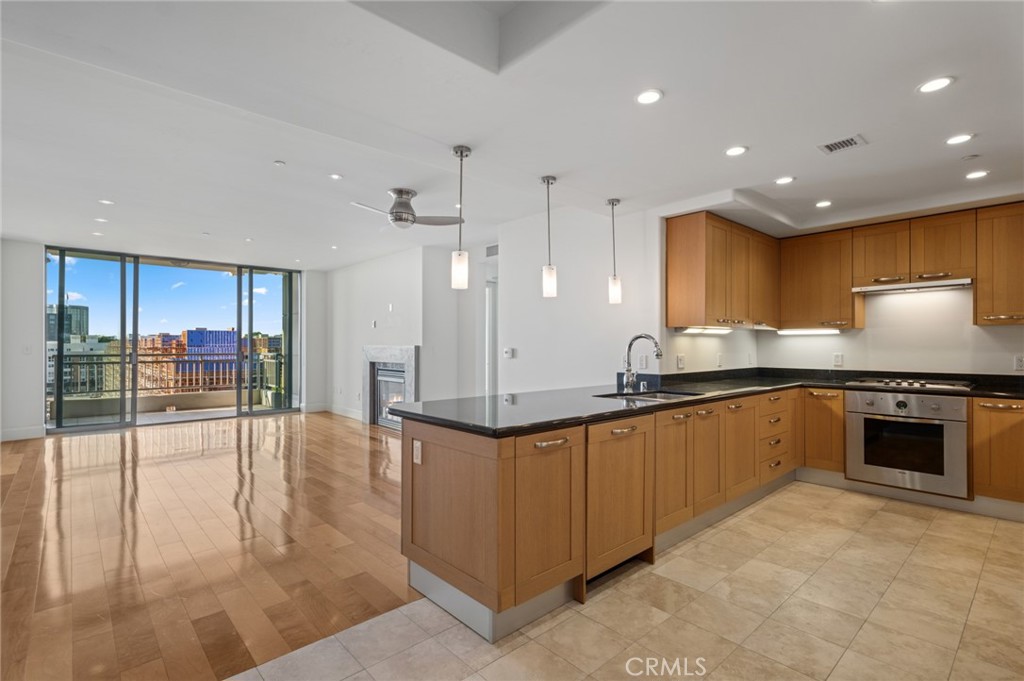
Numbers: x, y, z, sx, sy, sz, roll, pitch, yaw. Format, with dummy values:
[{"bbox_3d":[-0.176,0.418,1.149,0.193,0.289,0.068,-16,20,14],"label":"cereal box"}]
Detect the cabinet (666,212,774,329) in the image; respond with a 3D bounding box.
[{"bbox_3d":[1.992,-0.558,4.448,1.561,0.906,0.344,1,-1,-42],"label":"cabinet"}]

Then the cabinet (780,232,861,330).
[{"bbox_3d":[3.005,-0.557,4.703,0.325,0.906,0.633,1,-1,-42],"label":"cabinet"}]

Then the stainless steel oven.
[{"bbox_3d":[3.336,0.809,4.064,0.580,0.751,0.762,1,-1,-42],"label":"stainless steel oven"}]

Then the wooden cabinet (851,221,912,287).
[{"bbox_3d":[3.342,-0.750,4.331,0.325,0.531,0.406,1,-1,-42],"label":"wooden cabinet"}]

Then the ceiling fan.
[{"bbox_3d":[-0.958,-1.219,4.506,1.020,0.358,1.060,0,-1,-5],"label":"ceiling fan"}]

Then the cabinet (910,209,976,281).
[{"bbox_3d":[3.612,-0.755,4.031,0.325,0.531,0.402,1,-1,-42],"label":"cabinet"}]

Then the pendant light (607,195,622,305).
[{"bbox_3d":[0.833,-0.718,3.928,0.108,0.835,0.108,0,-1,0],"label":"pendant light"}]

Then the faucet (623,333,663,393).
[{"bbox_3d":[0.965,0.169,3.525,0.105,0.435,0.310,1,-1,-42],"label":"faucet"}]

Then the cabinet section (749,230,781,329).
[{"bbox_3d":[2.291,-0.549,4.687,0.726,0.896,0.344,1,-1,-42],"label":"cabinet section"}]

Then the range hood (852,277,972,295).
[{"bbox_3d":[3.454,-0.463,4.181,0.355,0.057,0.778,1,-1,-42],"label":"range hood"}]

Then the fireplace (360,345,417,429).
[{"bbox_3d":[-1.804,0.719,7.357,0.220,1.275,1.640,1,-1,-42],"label":"fireplace"}]

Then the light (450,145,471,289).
[{"bbox_3d":[-0.302,-0.728,2.874,0.108,0.839,0.108,0,-1,0],"label":"light"}]

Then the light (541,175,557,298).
[{"bbox_3d":[0.256,-0.723,3.399,0.108,0.836,0.108,0,-1,0],"label":"light"}]

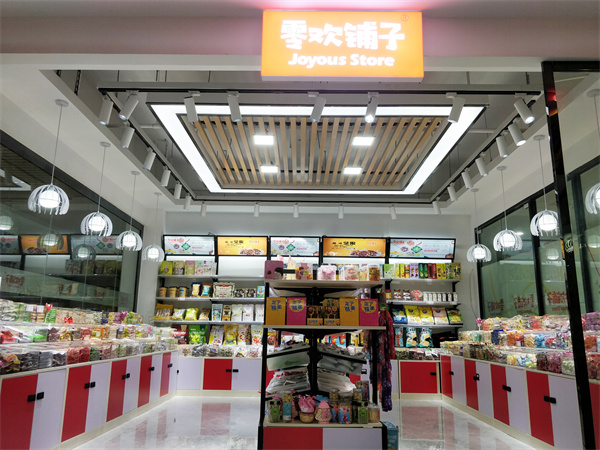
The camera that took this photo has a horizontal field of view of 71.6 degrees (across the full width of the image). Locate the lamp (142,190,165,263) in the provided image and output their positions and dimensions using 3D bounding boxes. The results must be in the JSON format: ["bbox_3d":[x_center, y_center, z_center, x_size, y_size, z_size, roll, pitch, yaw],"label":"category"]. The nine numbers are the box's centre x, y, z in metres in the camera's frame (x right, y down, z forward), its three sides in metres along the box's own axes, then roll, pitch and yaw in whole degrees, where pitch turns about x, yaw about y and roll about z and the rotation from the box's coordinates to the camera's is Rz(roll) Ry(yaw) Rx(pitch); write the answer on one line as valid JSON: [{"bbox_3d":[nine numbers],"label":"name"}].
[{"bbox_3d":[-2.267,0.041,6.480,0.315,1.092,0.315,1,-14,1],"label":"lamp"}]

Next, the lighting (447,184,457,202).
[{"bbox_3d":[2.231,-0.461,6.085,0.100,0.250,0.110,-8,-14,-1],"label":"lighting"}]

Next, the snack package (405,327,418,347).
[{"bbox_3d":[1.906,1.926,7.119,0.191,0.329,0.085,1,-18,1],"label":"snack package"}]

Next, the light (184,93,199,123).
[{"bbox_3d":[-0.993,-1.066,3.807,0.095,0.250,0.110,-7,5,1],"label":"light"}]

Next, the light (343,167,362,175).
[{"bbox_3d":[0.747,-0.776,5.890,0.235,0.040,0.235,1,-14,1],"label":"light"}]

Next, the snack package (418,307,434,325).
[{"bbox_3d":[2.053,1.473,6.752,0.260,0.294,0.070,1,-31,1],"label":"snack package"}]

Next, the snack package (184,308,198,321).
[{"bbox_3d":[-1.874,1.559,7.232,0.234,0.230,0.100,1,-28,1],"label":"snack package"}]

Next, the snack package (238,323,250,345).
[{"bbox_3d":[-0.953,1.881,7.146,0.205,0.339,0.090,1,-14,1],"label":"snack package"}]

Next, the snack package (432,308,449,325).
[{"bbox_3d":[2.436,1.605,7.234,0.235,0.308,0.085,1,-35,1],"label":"snack package"}]

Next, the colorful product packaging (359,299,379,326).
[{"bbox_3d":[0.540,0.687,3.253,0.153,0.213,0.100,1,-14,1],"label":"colorful product packaging"}]

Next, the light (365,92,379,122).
[{"bbox_3d":[0.644,-1.058,3.747,0.130,0.265,0.110,14,-19,-43],"label":"light"}]

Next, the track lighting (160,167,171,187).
[{"bbox_3d":[-1.809,-0.638,5.633,0.092,0.234,0.092,-2,-24,11],"label":"track lighting"}]

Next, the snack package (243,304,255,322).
[{"bbox_3d":[-0.887,1.535,7.254,0.184,0.282,0.085,1,-14,1],"label":"snack package"}]

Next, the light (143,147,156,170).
[{"bbox_3d":[-1.833,-0.809,5.076,0.145,0.277,0.110,-2,-14,11],"label":"light"}]

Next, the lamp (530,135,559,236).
[{"bbox_3d":[2.507,-0.407,4.263,0.355,1.055,0.355,1,-14,1],"label":"lamp"}]

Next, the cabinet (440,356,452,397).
[{"bbox_3d":[2.307,2.204,6.062,0.330,0.572,0.472,1,-14,1],"label":"cabinet"}]

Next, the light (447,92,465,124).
[{"bbox_3d":[1.350,-0.998,3.593,0.105,0.220,0.105,17,0,-28],"label":"light"}]

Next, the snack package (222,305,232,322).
[{"bbox_3d":[-1.260,1.534,7.213,0.159,0.279,0.080,1,-14,1],"label":"snack package"}]

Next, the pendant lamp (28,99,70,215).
[{"bbox_3d":[-2.209,-0.616,3.744,0.360,1.063,0.360,1,-14,1],"label":"pendant lamp"}]

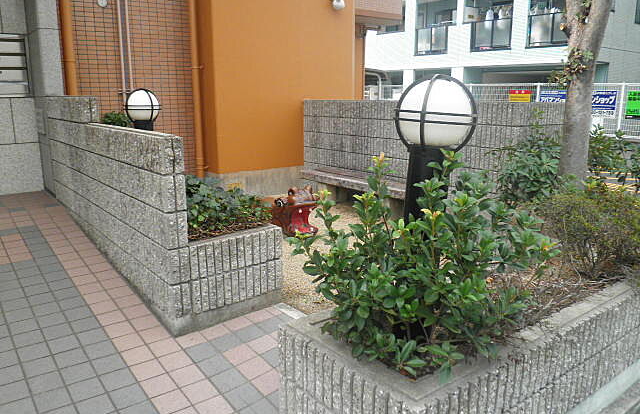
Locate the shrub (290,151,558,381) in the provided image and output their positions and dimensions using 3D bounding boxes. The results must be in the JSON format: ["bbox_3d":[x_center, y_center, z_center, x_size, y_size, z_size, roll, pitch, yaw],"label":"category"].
[{"bbox_3d":[0.372,0.155,1.770,0.930,0.730,0.720,3,13,11],"label":"shrub"}]

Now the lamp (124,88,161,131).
[{"bbox_3d":[-1.425,-0.469,3.930,0.290,0.960,0.290,-10,16,-38],"label":"lamp"}]

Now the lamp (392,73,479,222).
[{"bbox_3d":[0.392,0.020,1.790,0.290,0.997,0.290,-7,16,-39],"label":"lamp"}]

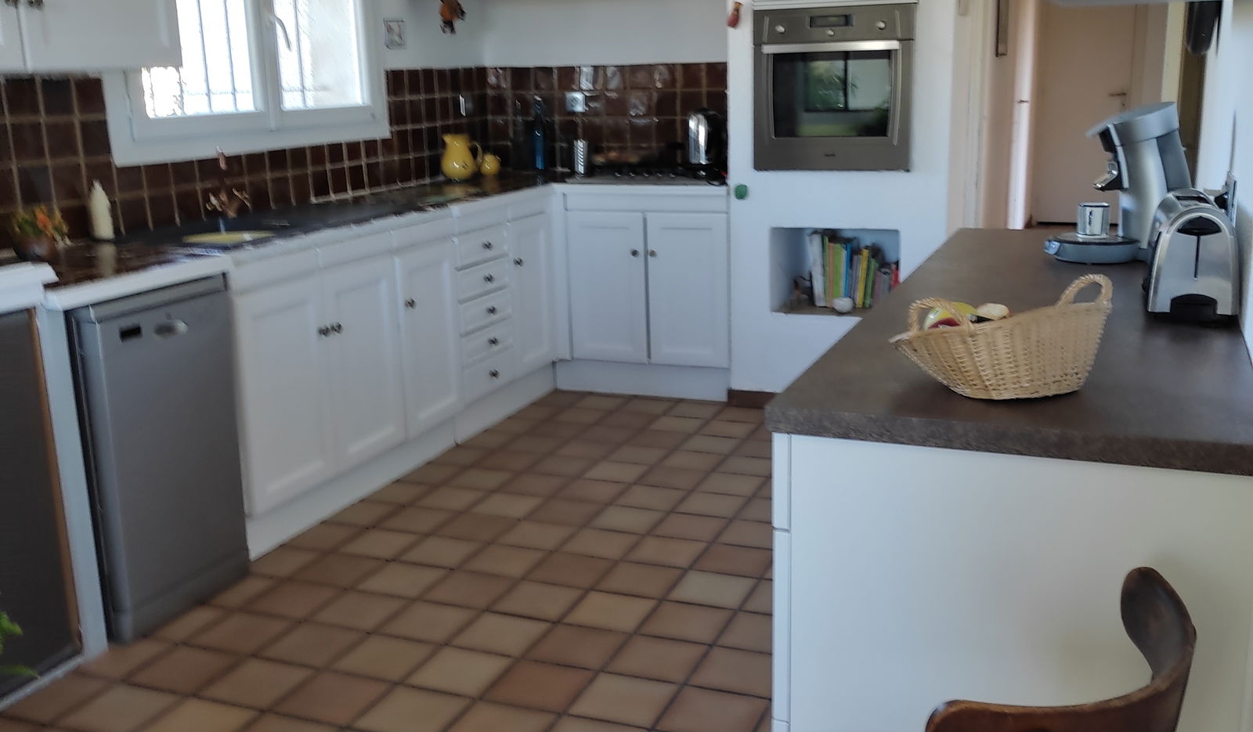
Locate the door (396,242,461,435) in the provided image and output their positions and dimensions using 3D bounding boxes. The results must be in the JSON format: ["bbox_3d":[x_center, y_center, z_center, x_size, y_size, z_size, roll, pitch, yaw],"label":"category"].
[{"bbox_3d":[-0.700,-0.106,4.290,0.022,0.645,0.384,4,14,22],"label":"door"}]

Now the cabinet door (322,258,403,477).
[{"bbox_3d":[-0.852,-0.014,3.921,0.022,0.645,0.384,4,14,22],"label":"cabinet door"}]

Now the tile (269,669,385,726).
[{"bbox_3d":[-0.657,0.759,2.731,0.198,0.015,0.198,4,14,22],"label":"tile"}]

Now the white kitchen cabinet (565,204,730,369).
[{"bbox_3d":[0.188,-0.380,5.292,0.721,0.649,0.560,3,14,22],"label":"white kitchen cabinet"}]

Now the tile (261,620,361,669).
[{"bbox_3d":[-0.761,0.677,2.916,0.189,0.012,0.189,3,14,22],"label":"tile"}]

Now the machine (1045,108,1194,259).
[{"bbox_3d":[1.137,-0.420,2.764,0.320,0.347,0.215,1,13,10],"label":"machine"}]

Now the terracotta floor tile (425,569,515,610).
[{"bbox_3d":[-0.417,0.619,3.297,0.198,0.015,0.198,4,14,22],"label":"terracotta floor tile"}]

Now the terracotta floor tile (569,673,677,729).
[{"bbox_3d":[-0.004,0.761,2.725,0.193,0.015,0.191,4,15,19],"label":"terracotta floor tile"}]

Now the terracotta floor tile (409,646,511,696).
[{"bbox_3d":[-0.394,0.732,2.875,0.193,0.015,0.191,4,15,19],"label":"terracotta floor tile"}]

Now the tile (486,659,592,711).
[{"bbox_3d":[-0.192,0.713,2.685,0.189,0.012,0.189,3,14,22],"label":"tile"}]

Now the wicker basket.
[{"bbox_3d":[0.532,-0.044,1.695,0.335,0.142,0.230,-9,15,-30],"label":"wicker basket"}]

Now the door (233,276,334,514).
[{"bbox_3d":[-1.003,0.077,3.550,0.022,0.645,0.396,4,14,22],"label":"door"}]

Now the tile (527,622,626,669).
[{"bbox_3d":[-0.120,0.697,2.986,0.193,0.015,0.191,4,15,19],"label":"tile"}]

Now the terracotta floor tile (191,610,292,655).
[{"bbox_3d":[-0.975,0.685,3.078,0.193,0.012,0.193,4,14,22],"label":"terracotta floor tile"}]

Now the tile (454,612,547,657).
[{"bbox_3d":[-0.311,0.677,3.028,0.193,0.012,0.193,4,14,22],"label":"tile"}]

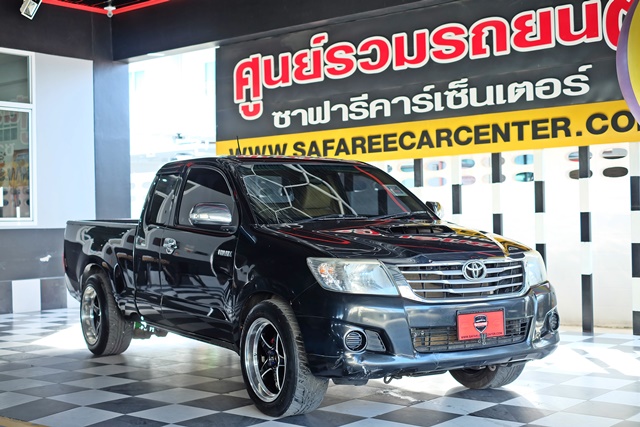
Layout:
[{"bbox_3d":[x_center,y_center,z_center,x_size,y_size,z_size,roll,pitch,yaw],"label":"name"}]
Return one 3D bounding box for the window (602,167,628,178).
[{"bbox_3d":[3.200,-0.447,10.204,0.285,0.115,0.060,-1,0,40],"label":"window"}]

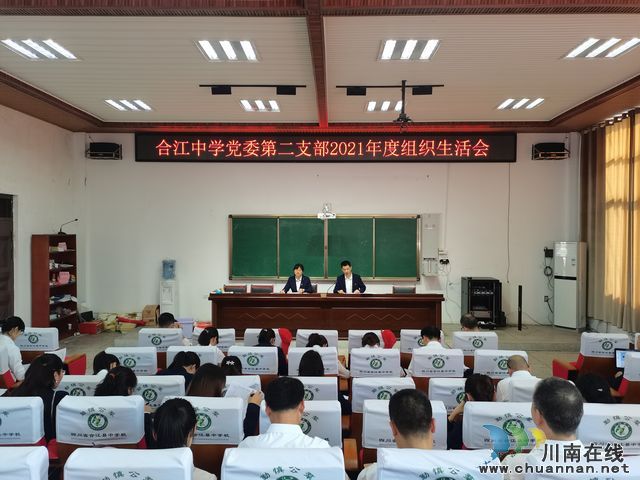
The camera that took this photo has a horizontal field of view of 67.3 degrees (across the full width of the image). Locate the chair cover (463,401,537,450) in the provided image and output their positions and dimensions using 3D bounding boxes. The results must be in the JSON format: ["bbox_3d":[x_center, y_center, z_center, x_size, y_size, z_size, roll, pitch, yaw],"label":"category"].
[{"bbox_3d":[1.089,1.089,2.851,0.480,0.250,0.130,0,1,2],"label":"chair cover"}]

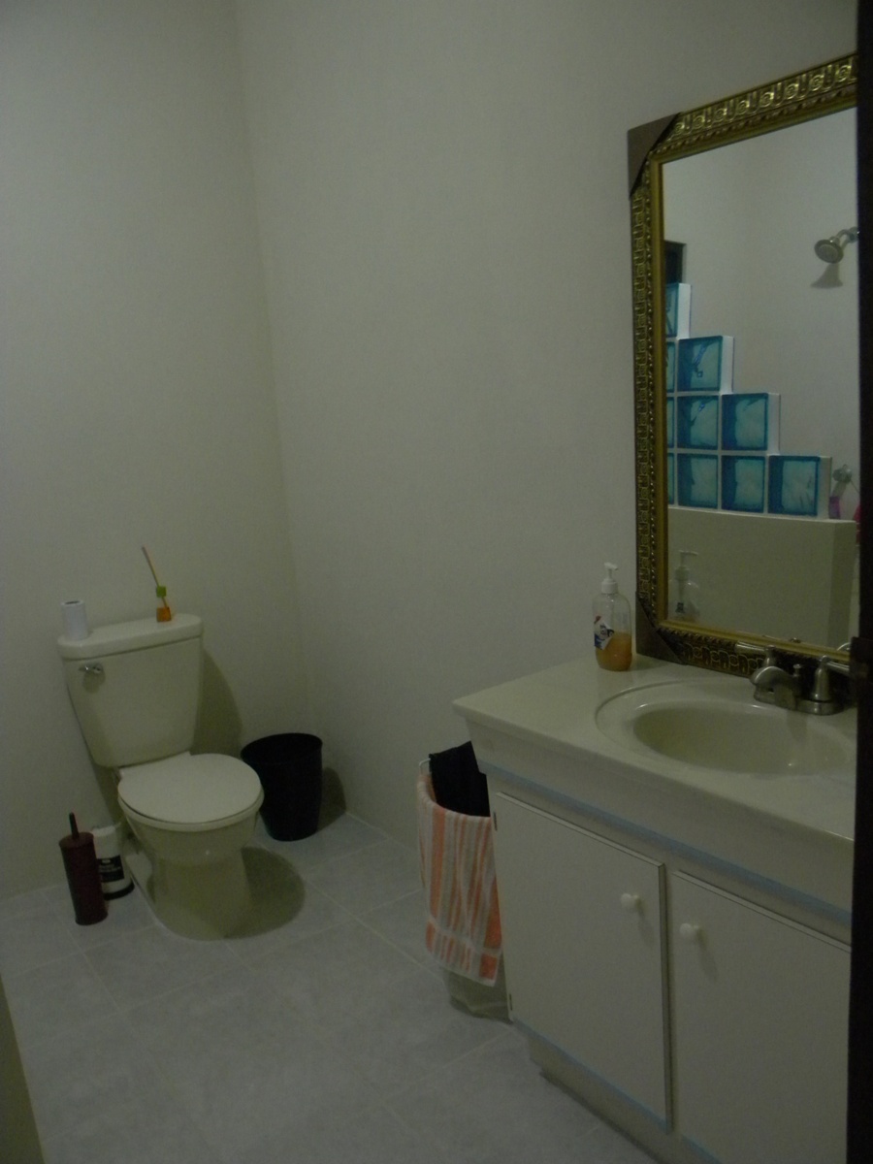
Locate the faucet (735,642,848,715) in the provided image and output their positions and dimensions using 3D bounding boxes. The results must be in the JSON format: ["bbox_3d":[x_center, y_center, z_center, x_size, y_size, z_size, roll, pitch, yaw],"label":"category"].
[{"bbox_3d":[0.586,0.172,1.602,0.140,0.097,0.240,-11,12,-35],"label":"faucet"}]

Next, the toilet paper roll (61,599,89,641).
[{"bbox_3d":[-1.102,0.121,2.877,0.069,0.109,0.069,-11,12,-35],"label":"toilet paper roll"}]

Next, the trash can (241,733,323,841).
[{"bbox_3d":[-0.517,0.720,3.264,0.275,0.304,0.275,-4,10,1],"label":"trash can"}]

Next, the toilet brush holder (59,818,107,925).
[{"bbox_3d":[-1.035,0.830,2.759,0.097,0.334,0.097,-11,12,-35],"label":"toilet brush holder"}]

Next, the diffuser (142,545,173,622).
[{"bbox_3d":[-0.904,0.007,3.046,0.075,0.243,0.055,-11,12,-35],"label":"diffuser"}]

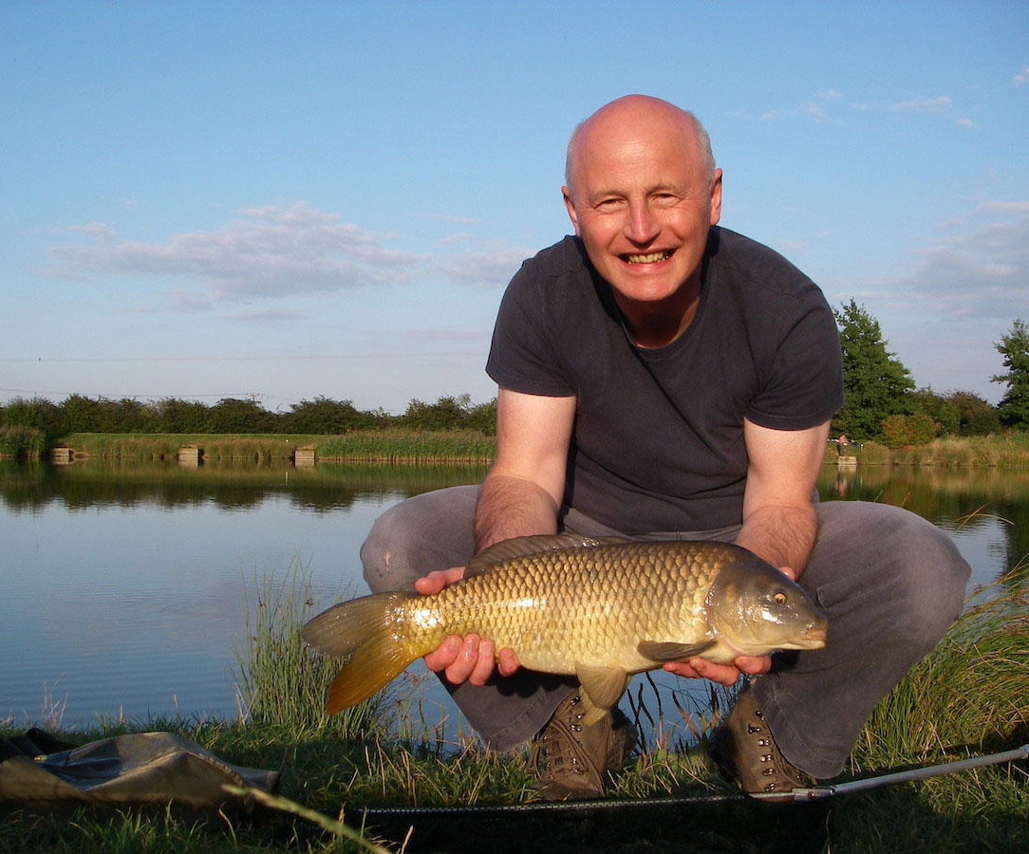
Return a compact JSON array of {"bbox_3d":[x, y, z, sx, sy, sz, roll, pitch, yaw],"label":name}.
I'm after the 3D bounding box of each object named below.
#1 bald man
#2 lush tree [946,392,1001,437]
[{"bbox_3d":[0.190,0.050,1.600,0.770,0.900,0.840,0,-1,3],"label":"bald man"},{"bbox_3d":[39.640,-1.025,108.000,5.250,4.180,4.920,0,-1,0],"label":"lush tree"}]

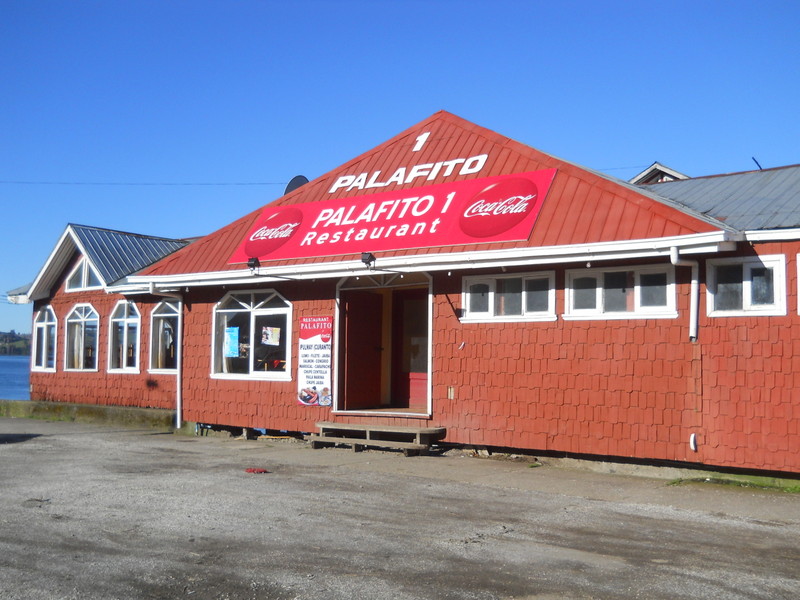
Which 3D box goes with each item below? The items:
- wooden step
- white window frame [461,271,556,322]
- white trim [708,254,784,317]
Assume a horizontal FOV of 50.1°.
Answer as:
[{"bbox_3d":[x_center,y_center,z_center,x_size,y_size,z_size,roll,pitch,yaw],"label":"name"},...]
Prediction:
[{"bbox_3d":[-0.427,2.238,13.797,2.470,0.410,0.543,-2,-5,36],"label":"wooden step"},{"bbox_3d":[1.604,-0.028,12.832,1.626,0.748,0.133,-2,-5,36],"label":"white window frame"},{"bbox_3d":[4.381,-0.171,10.849,0.961,0.758,0.123,-2,-5,36],"label":"white trim"}]

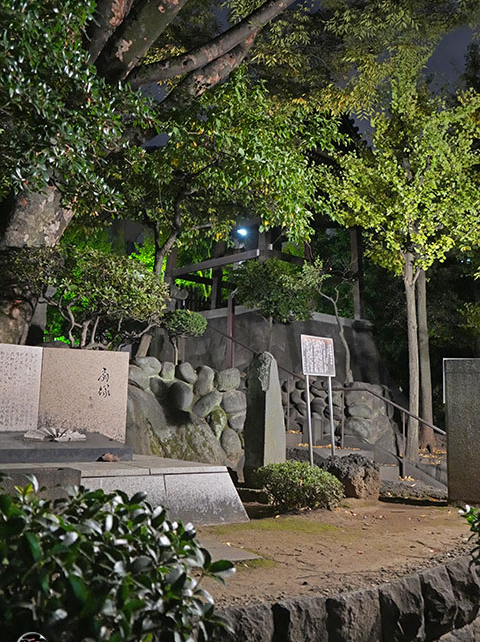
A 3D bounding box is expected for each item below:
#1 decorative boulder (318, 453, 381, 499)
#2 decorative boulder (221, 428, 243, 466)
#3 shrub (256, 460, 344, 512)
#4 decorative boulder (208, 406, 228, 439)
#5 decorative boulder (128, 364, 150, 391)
[{"bbox_3d":[1.234,1.768,7.050,0.700,0.500,0.580,0,-7,0],"label":"decorative boulder"},{"bbox_3d":[-0.108,1.589,7.850,0.270,0.460,0.270,0,-7,0],"label":"decorative boulder"},{"bbox_3d":[0.625,1.708,6.400,0.900,0.500,0.800,0,-7,0],"label":"shrub"},{"bbox_3d":[-0.276,1.301,7.950,0.250,0.420,0.250,0,-7,0],"label":"decorative boulder"},{"bbox_3d":[-1.281,0.720,7.900,0.280,0.357,0.280,1,-8,-6],"label":"decorative boulder"}]

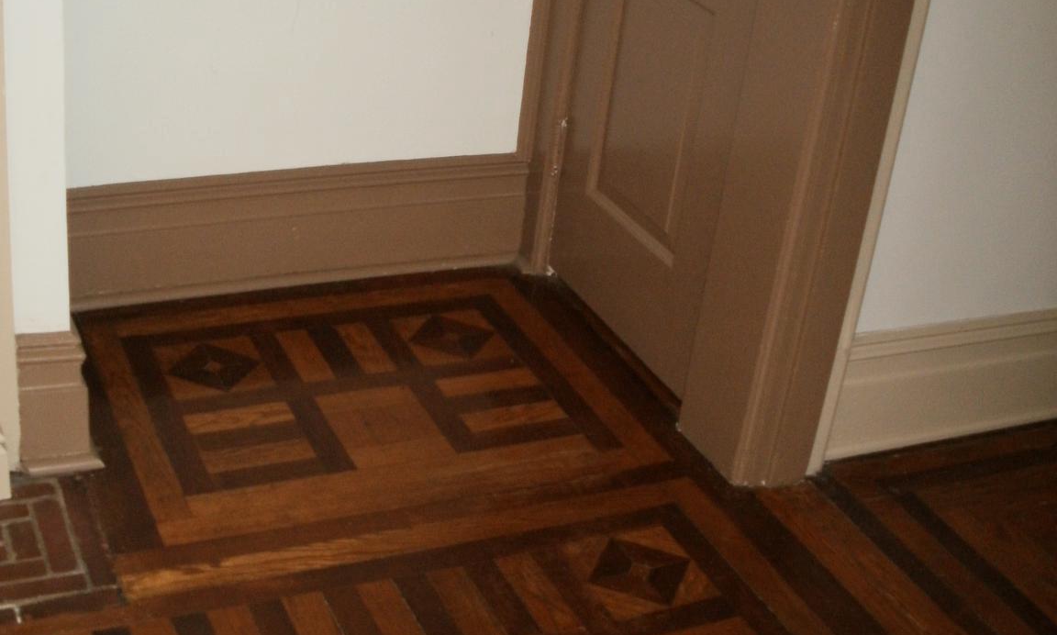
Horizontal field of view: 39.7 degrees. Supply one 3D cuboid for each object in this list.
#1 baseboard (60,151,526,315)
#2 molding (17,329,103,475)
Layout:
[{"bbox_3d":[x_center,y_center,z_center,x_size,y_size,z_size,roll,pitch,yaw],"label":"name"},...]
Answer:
[{"bbox_3d":[-0.449,-0.174,2.879,0.960,0.240,0.038,-7,30,-26],"label":"baseboard"},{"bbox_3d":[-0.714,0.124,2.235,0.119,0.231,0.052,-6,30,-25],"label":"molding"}]

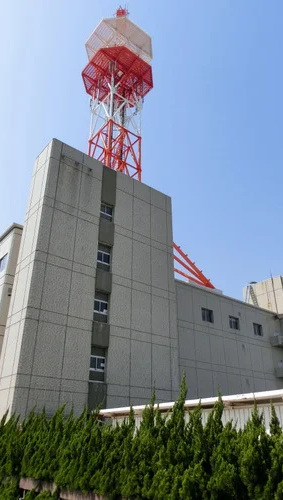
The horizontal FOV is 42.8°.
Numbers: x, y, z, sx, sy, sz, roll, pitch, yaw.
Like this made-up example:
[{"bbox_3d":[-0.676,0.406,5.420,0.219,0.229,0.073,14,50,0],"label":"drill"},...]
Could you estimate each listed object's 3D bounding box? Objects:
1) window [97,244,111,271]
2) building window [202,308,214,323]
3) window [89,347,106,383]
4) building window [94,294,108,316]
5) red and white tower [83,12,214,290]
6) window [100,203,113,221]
[{"bbox_3d":[-2.863,0.581,27.479,1.331,2.205,0.280,21,-33,-34],"label":"window"},{"bbox_3d":[7.630,7.595,41.519,1.976,1.539,0.220,21,-33,-34],"label":"building window"},{"bbox_3d":[-2.919,7.617,23.901,1.331,2.267,0.280,21,-33,-34],"label":"window"},{"bbox_3d":[-2.890,4.057,25.711,1.331,2.184,0.280,21,-33,-34],"label":"building window"},{"bbox_3d":[-4.026,-21.611,58.746,17.680,59.904,17.680,21,-33,-34],"label":"red and white tower"},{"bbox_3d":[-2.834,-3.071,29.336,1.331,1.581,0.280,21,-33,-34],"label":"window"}]

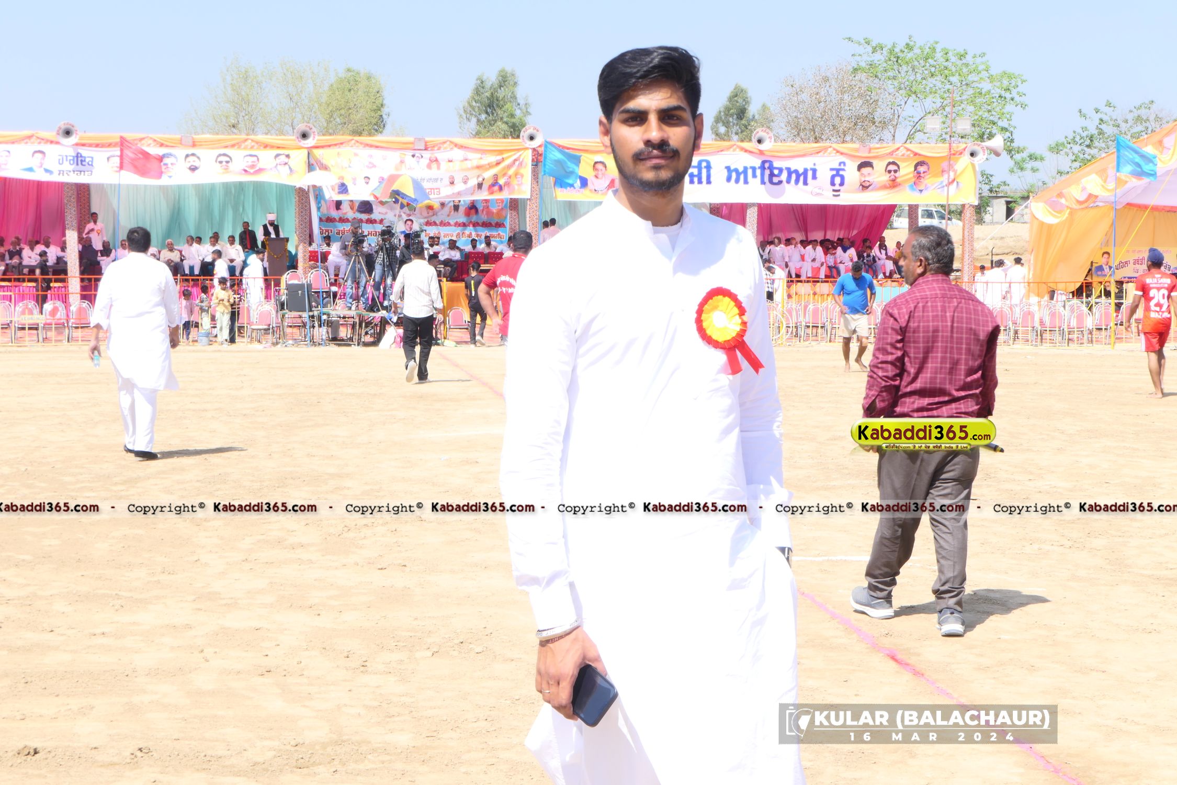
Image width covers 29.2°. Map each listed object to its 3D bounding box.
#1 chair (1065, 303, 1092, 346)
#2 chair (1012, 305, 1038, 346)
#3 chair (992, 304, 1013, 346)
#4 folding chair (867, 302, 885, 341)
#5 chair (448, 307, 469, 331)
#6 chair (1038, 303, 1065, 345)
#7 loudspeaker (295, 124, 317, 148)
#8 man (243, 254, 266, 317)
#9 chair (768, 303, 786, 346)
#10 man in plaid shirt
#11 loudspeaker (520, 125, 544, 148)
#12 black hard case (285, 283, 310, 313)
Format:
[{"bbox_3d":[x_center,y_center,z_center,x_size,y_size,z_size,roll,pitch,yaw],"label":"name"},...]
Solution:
[{"bbox_3d":[10.023,-1.326,46.000,0.460,0.860,0.520,1,3,19],"label":"chair"},{"bbox_3d":[8.945,-1.344,46.100,0.460,0.860,0.520,1,3,17],"label":"chair"},{"bbox_3d":[8.850,-1.428,48.300,0.470,0.860,0.520,1,3,14],"label":"chair"},{"bbox_3d":[6.152,-1.509,49.000,0.470,0.860,0.520,1,3,9],"label":"folding chair"},{"bbox_3d":[-2.740,-1.414,47.500,0.460,0.860,0.520,0,3,-8],"label":"chair"},{"bbox_3d":[9.498,-1.332,46.000,0.460,0.860,0.520,1,3,18],"label":"chair"},{"bbox_3d":[-5.942,-5.393,47.400,0.480,0.490,0.480,0,3,-13],"label":"loudspeaker"},{"bbox_3d":[-6.707,-1.954,45.200,0.400,1.760,0.500,-1,3,-22],"label":"man"},{"bbox_3d":[3.974,-1.468,48.500,0.470,0.860,0.520,1,3,5],"label":"chair"},{"bbox_3d":[1.404,0.146,9.400,0.570,1.690,0.500,-2,4,-22],"label":"man in plaid shirt"},{"bbox_3d":[-1.361,-6.160,54.300,0.550,0.550,0.500,0,3,0],"label":"loudspeaker"},{"bbox_3d":[-5.458,-1.803,42.300,0.450,0.530,0.320,0,3,-3],"label":"black hard case"}]

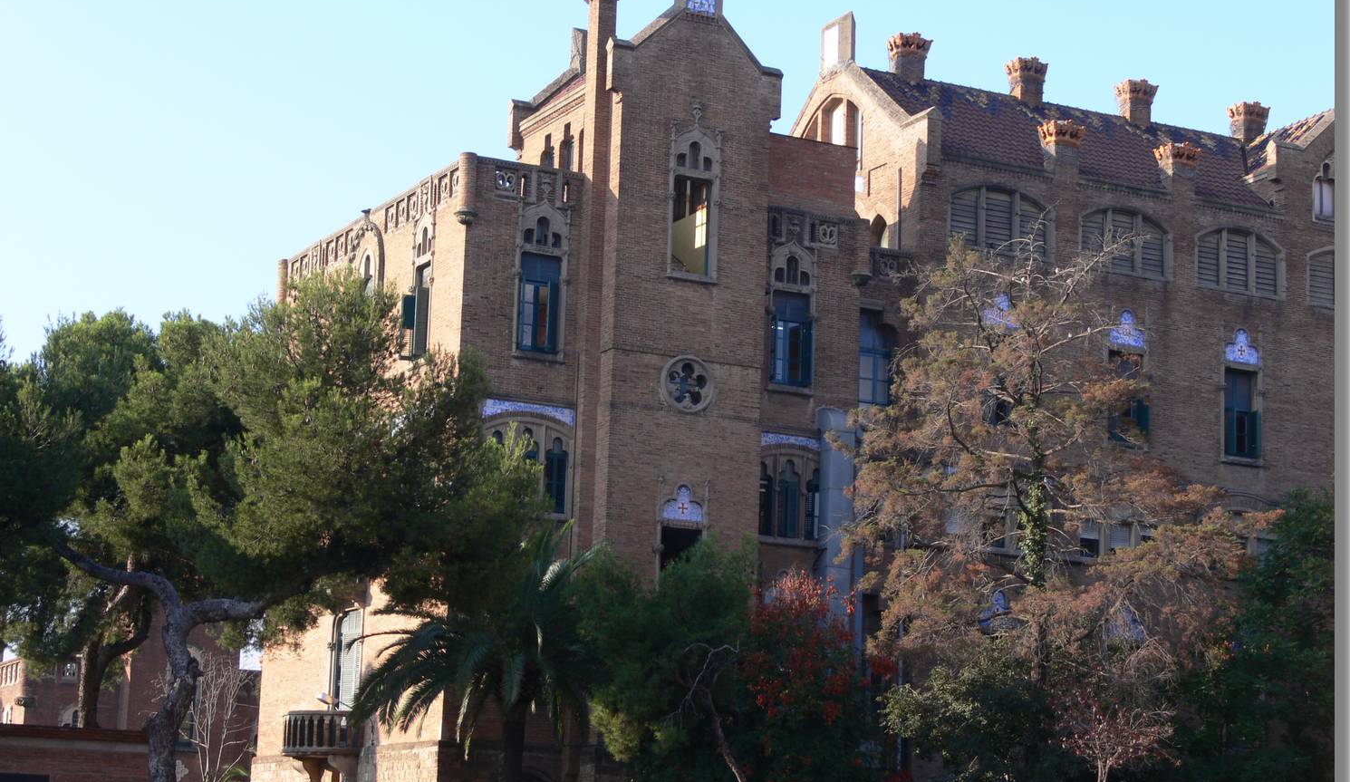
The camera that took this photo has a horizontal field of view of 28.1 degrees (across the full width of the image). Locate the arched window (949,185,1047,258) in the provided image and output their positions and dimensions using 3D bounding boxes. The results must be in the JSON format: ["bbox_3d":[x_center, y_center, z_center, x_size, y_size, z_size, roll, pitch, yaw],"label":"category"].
[{"bbox_3d":[8.983,-4.664,75.006,3.300,2.020,0.400,7,-12,-26],"label":"arched window"}]

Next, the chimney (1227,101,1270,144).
[{"bbox_3d":[18.231,-8.395,85.724,1.050,1.280,0.880,7,-12,-26],"label":"chimney"}]

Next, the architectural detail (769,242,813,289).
[{"bbox_3d":[3.014,-3.250,70.093,1.350,1.320,0.350,7,-12,-26],"label":"architectural detail"}]

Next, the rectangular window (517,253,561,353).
[{"bbox_3d":[-3.286,-2.120,65.052,1.070,2.380,0.250,7,-11,-26],"label":"rectangular window"}]

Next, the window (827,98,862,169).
[{"bbox_3d":[4.788,-7.257,77.007,0.300,2.200,2.200,7,-11,-26],"label":"window"}]

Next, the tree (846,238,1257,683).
[{"bbox_3d":[8.072,3.736,57.088,8.800,14.583,8.400,2,-10,0],"label":"tree"}]

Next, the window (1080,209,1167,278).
[{"bbox_3d":[12.496,-4.144,75.017,2.950,1.800,0.250,7,-11,-26],"label":"window"}]

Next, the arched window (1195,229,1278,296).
[{"bbox_3d":[16.458,-3.728,78.721,3.200,2.020,0.400,7,-12,-26],"label":"arched window"}]

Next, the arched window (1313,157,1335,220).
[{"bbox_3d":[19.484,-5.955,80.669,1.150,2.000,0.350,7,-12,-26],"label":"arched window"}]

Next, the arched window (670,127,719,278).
[{"bbox_3d":[0.458,-4.692,67.285,1.370,4.000,0.400,7,-12,-26],"label":"arched window"}]

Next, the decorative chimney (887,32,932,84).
[{"bbox_3d":[6.838,-9.715,78.606,1.000,1.470,0.950,7,-11,-26],"label":"decorative chimney"}]

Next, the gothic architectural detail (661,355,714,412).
[{"bbox_3d":[0.302,-0.171,64.859,1.420,1.380,0.250,7,-11,-26],"label":"gothic architectural detail"}]

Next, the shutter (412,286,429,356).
[{"bbox_3d":[-6.199,-1.690,65.774,0.400,1.740,0.060,7,-11,-26],"label":"shutter"}]

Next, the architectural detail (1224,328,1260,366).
[{"bbox_3d":[16.432,-1.269,78.208,1.300,1.130,0.300,7,-12,-26],"label":"architectural detail"}]

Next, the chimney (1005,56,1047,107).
[{"bbox_3d":[10.684,-9.332,81.972,1.020,1.360,0.880,7,-12,-26],"label":"chimney"}]

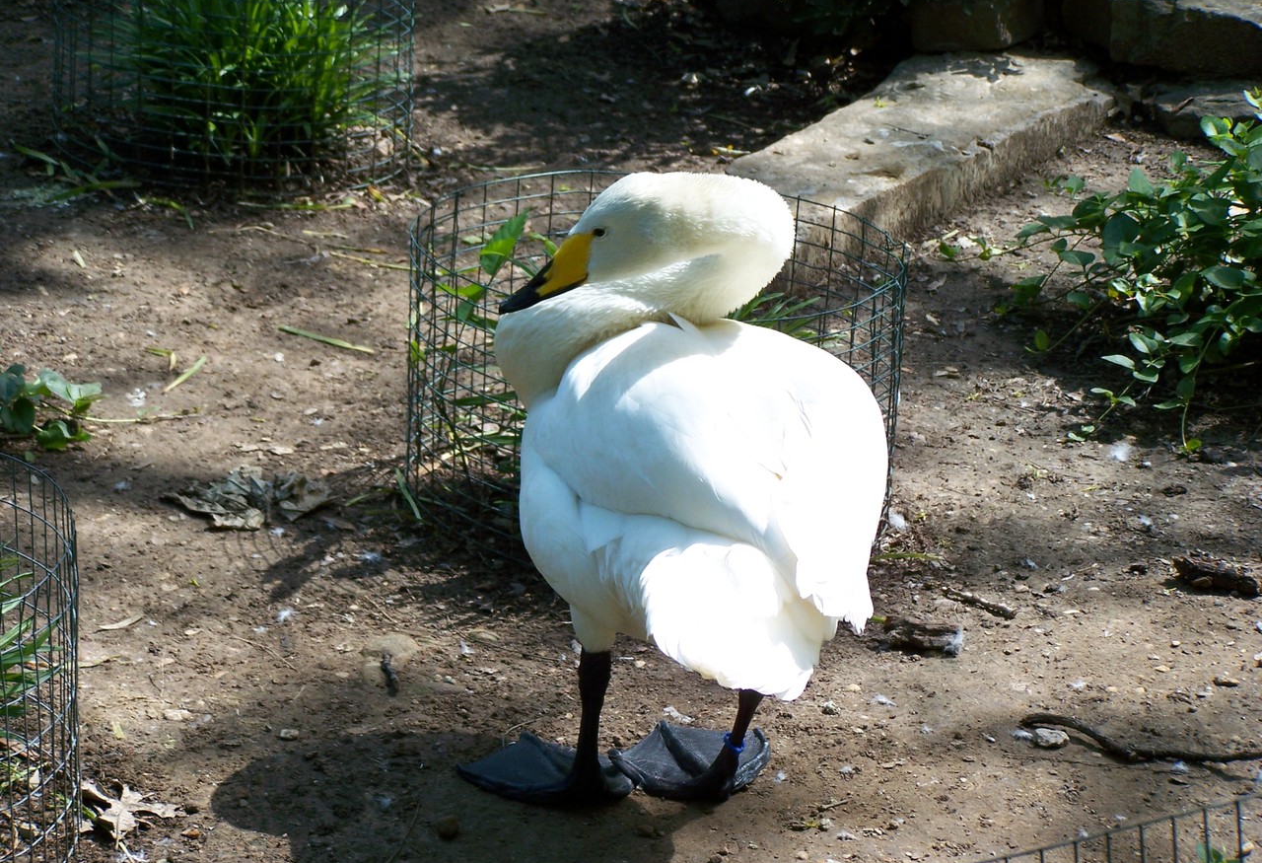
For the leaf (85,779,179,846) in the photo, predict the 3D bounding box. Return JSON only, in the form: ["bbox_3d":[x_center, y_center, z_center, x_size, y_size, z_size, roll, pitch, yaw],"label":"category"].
[{"bbox_3d":[-0.468,0.358,3.981,0.095,0.030,0.080,3,20,0],"label":"leaf"}]

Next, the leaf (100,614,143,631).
[{"bbox_3d":[-0.531,0.195,4.453,0.016,0.010,0.058,20,26,39],"label":"leaf"}]

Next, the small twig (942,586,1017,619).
[{"bbox_3d":[0.376,0.182,4.628,0.092,0.013,0.015,18,25,36],"label":"small twig"}]

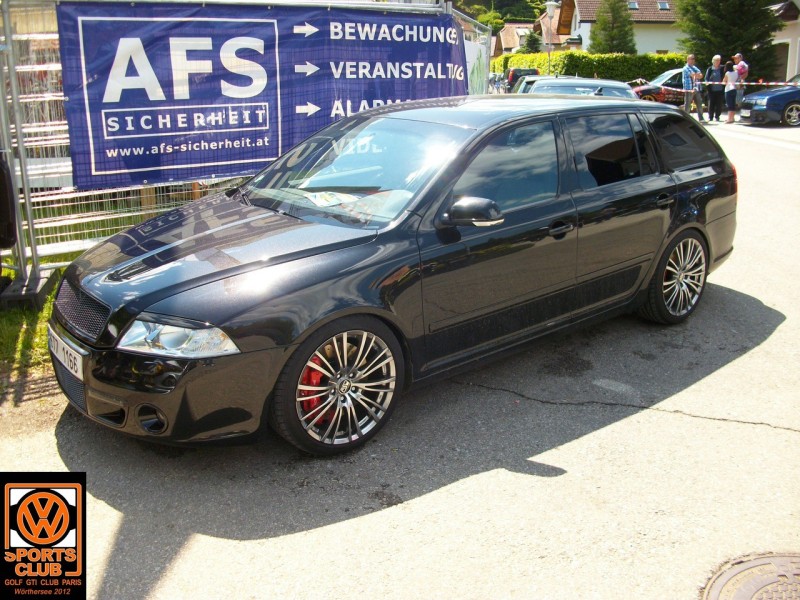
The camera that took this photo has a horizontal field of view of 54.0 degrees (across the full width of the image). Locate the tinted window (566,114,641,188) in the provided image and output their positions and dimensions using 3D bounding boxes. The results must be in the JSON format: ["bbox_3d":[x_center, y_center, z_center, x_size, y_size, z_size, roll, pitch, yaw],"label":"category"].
[{"bbox_3d":[1.134,-0.827,4.337,0.585,0.390,0.040,-14,-3,-37],"label":"tinted window"}]

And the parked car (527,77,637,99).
[{"bbox_3d":[2.665,-2.617,11.828,1.740,1.450,4.300,2,17,11],"label":"parked car"}]

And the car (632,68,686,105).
[{"bbox_3d":[9.200,-6.800,25.300,4.000,1.430,1.700,-2,15,-1],"label":"car"}]

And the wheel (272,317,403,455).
[{"bbox_3d":[-0.278,0.346,3.336,0.630,0.630,0.225,-14,19,-38],"label":"wheel"}]

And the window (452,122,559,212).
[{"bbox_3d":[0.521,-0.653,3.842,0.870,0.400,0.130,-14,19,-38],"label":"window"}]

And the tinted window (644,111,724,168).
[{"bbox_3d":[1.765,-1.004,4.862,0.710,0.360,0.050,-14,-3,-41],"label":"tinted window"}]

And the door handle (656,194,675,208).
[{"bbox_3d":[1.550,-0.569,4.585,0.200,0.060,0.050,-14,19,-38],"label":"door handle"}]

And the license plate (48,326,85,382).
[{"bbox_3d":[-1.450,0.225,3.402,0.025,0.115,0.520,-9,18,-39],"label":"license plate"}]

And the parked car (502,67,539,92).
[{"bbox_3d":[5.910,-10.513,38.331,1.770,1.620,4.400,0,17,5],"label":"parked car"}]

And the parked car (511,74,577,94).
[{"bbox_3d":[3.301,-4.340,17.750,1.740,1.480,4.300,1,17,8],"label":"parked car"}]

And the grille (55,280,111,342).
[{"bbox_3d":[-1.396,0.021,3.390,0.090,0.160,0.630,3,10,-41],"label":"grille"}]

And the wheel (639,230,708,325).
[{"bbox_3d":[1.700,-0.160,4.951,0.630,0.630,0.225,-14,19,-38],"label":"wheel"}]

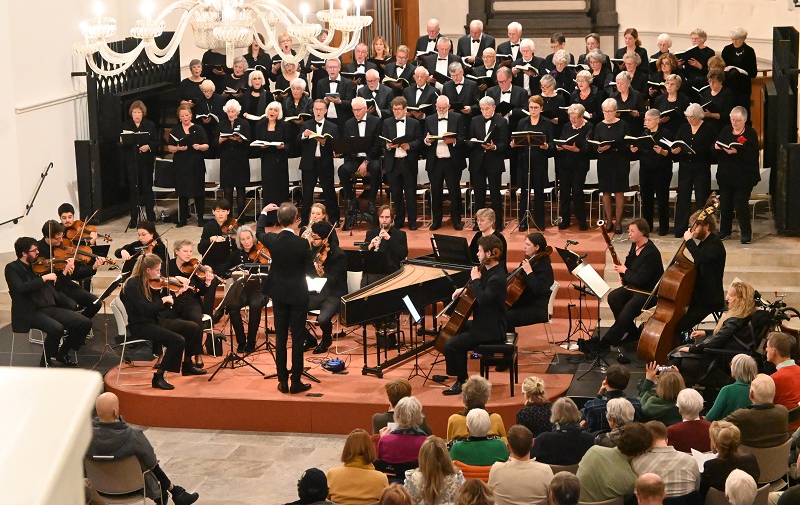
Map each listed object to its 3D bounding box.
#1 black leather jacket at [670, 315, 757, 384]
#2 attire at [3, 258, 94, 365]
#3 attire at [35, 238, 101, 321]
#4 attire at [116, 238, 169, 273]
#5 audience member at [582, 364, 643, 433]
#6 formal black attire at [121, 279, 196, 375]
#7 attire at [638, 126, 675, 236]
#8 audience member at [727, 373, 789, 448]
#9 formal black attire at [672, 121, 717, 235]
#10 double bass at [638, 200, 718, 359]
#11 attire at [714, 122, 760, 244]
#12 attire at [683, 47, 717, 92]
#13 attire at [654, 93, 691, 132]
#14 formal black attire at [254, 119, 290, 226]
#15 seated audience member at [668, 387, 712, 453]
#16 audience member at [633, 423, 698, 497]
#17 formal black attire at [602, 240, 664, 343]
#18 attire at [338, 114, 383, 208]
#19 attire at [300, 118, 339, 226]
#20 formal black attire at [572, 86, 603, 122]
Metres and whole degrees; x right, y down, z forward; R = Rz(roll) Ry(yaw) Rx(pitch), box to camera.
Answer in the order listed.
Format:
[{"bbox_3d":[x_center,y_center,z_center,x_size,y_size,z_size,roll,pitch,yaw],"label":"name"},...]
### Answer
[{"bbox_3d":[2.738,0.847,14.550,0.700,0.640,0.520,0,9,5],"label":"black leather jacket"},{"bbox_3d":[-3.660,0.590,17.300,0.830,1.030,0.540,1,9,13],"label":"attire"},{"bbox_3d":[-3.683,0.417,18.400,0.780,1.040,0.540,3,10,25],"label":"attire"},{"bbox_3d":[-2.704,0.232,17.380,0.580,0.760,0.580,0,9,9],"label":"attire"},{"bbox_3d":[1.611,1.411,12.631,0.490,1.280,0.800,-3,10,-8],"label":"audience member"},{"bbox_3d":[-2.325,0.700,16.043,0.740,0.940,0.500,-2,10,-6],"label":"formal black attire"},{"bbox_3d":[3.196,-0.893,20.798,0.470,1.310,0.370,4,11,30],"label":"attire"},{"bbox_3d":[2.511,1.450,12.086,0.520,1.270,0.820,-4,9,-16],"label":"audience member"},{"bbox_3d":[3.754,-0.941,21.206,0.540,1.480,0.420,3,10,25],"label":"formal black attire"},{"bbox_3d":[2.741,0.325,16.235,0.380,1.802,0.650,21,11,19],"label":"double bass"},{"bbox_3d":[4.160,-0.888,20.600,0.540,1.410,0.380,2,9,21],"label":"attire"},{"bbox_3d":[4.320,-2.292,23.909,0.480,1.320,0.400,4,11,30],"label":"attire"},{"bbox_3d":[3.505,-1.376,21.591,0.480,1.350,0.400,3,10,25],"label":"attire"},{"bbox_3d":[-1.771,-1.095,22.817,0.480,1.481,0.400,-2,10,-5],"label":"formal black attire"},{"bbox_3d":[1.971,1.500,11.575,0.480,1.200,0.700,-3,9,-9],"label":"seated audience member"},{"bbox_3d":[1.740,1.693,11.187,0.500,1.260,0.780,-2,10,-6],"label":"audience member"},{"bbox_3d":[2.344,0.403,16.800,0.680,1.070,0.520,-7,11,-34],"label":"formal black attire"},{"bbox_3d":[-0.533,-1.215,22.500,0.600,1.220,0.620,0,9,6],"label":"attire"},{"bbox_3d":[-1.129,-1.080,22.638,0.550,1.483,0.400,-2,10,-3],"label":"attire"},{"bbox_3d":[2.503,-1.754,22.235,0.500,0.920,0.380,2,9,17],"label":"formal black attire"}]

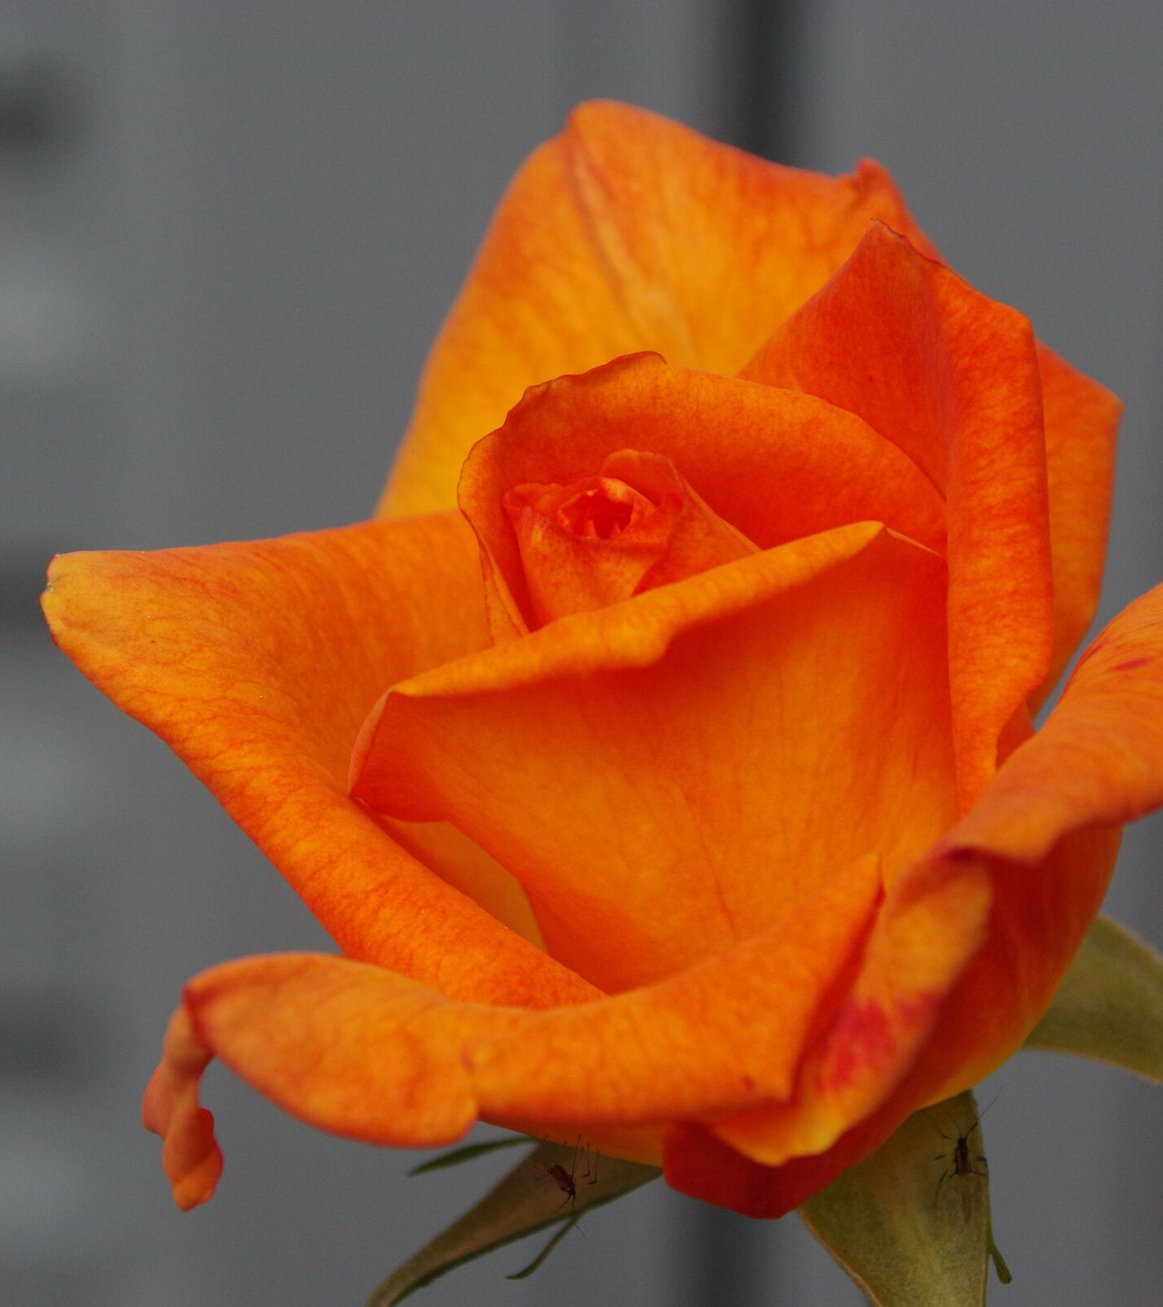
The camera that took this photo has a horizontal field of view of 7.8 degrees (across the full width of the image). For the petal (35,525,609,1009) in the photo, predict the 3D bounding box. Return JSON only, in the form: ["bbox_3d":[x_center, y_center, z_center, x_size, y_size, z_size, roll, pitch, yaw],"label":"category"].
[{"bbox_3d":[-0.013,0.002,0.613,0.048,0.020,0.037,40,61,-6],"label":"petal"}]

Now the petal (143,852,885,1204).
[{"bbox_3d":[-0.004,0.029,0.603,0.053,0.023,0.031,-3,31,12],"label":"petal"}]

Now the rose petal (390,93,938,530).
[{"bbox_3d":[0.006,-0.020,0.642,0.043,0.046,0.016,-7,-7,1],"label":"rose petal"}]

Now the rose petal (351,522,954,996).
[{"bbox_3d":[0.008,0.012,0.613,0.043,0.039,0.025,-14,26,17],"label":"rose petal"}]

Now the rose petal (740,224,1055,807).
[{"bbox_3d":[0.023,-0.009,0.625,0.029,0.041,0.024,7,13,20],"label":"rose petal"}]

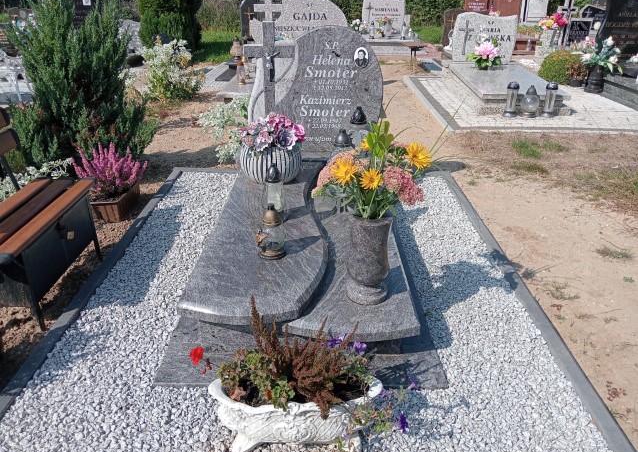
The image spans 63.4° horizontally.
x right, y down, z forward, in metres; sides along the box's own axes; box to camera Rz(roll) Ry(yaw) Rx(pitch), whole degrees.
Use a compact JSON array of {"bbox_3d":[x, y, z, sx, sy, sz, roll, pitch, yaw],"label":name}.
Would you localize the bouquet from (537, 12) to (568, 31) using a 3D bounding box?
[{"bbox_3d":[4.076,-3.556,9.017,0.504,0.312,0.363,0,25,0],"label":"bouquet"}]

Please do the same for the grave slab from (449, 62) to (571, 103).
[{"bbox_3d":[2.278,-1.863,6.579,0.958,0.081,1.996,0,25,0],"label":"grave slab"}]

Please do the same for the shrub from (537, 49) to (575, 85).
[{"bbox_3d":[3.606,-2.417,7.827,0.470,0.439,0.450,0,25,0],"label":"shrub"}]

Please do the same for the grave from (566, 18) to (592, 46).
[{"bbox_3d":[4.995,-3.638,9.867,0.464,0.554,0.121,0,25,0],"label":"grave"}]

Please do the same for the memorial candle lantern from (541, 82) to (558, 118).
[{"bbox_3d":[2.535,-1.374,5.631,0.145,0.351,0.145,0,25,0],"label":"memorial candle lantern"}]

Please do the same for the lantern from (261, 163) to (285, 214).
[{"bbox_3d":[-0.235,-0.186,2.569,0.112,0.260,0.112,0,25,0],"label":"lantern"}]

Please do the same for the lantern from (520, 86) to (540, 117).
[{"bbox_3d":[2.317,-1.365,5.626,0.195,0.334,0.195,0,25,0],"label":"lantern"}]

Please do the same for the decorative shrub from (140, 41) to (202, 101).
[{"bbox_3d":[-1.883,-2.008,6.580,0.700,0.655,0.660,0,25,0],"label":"decorative shrub"}]

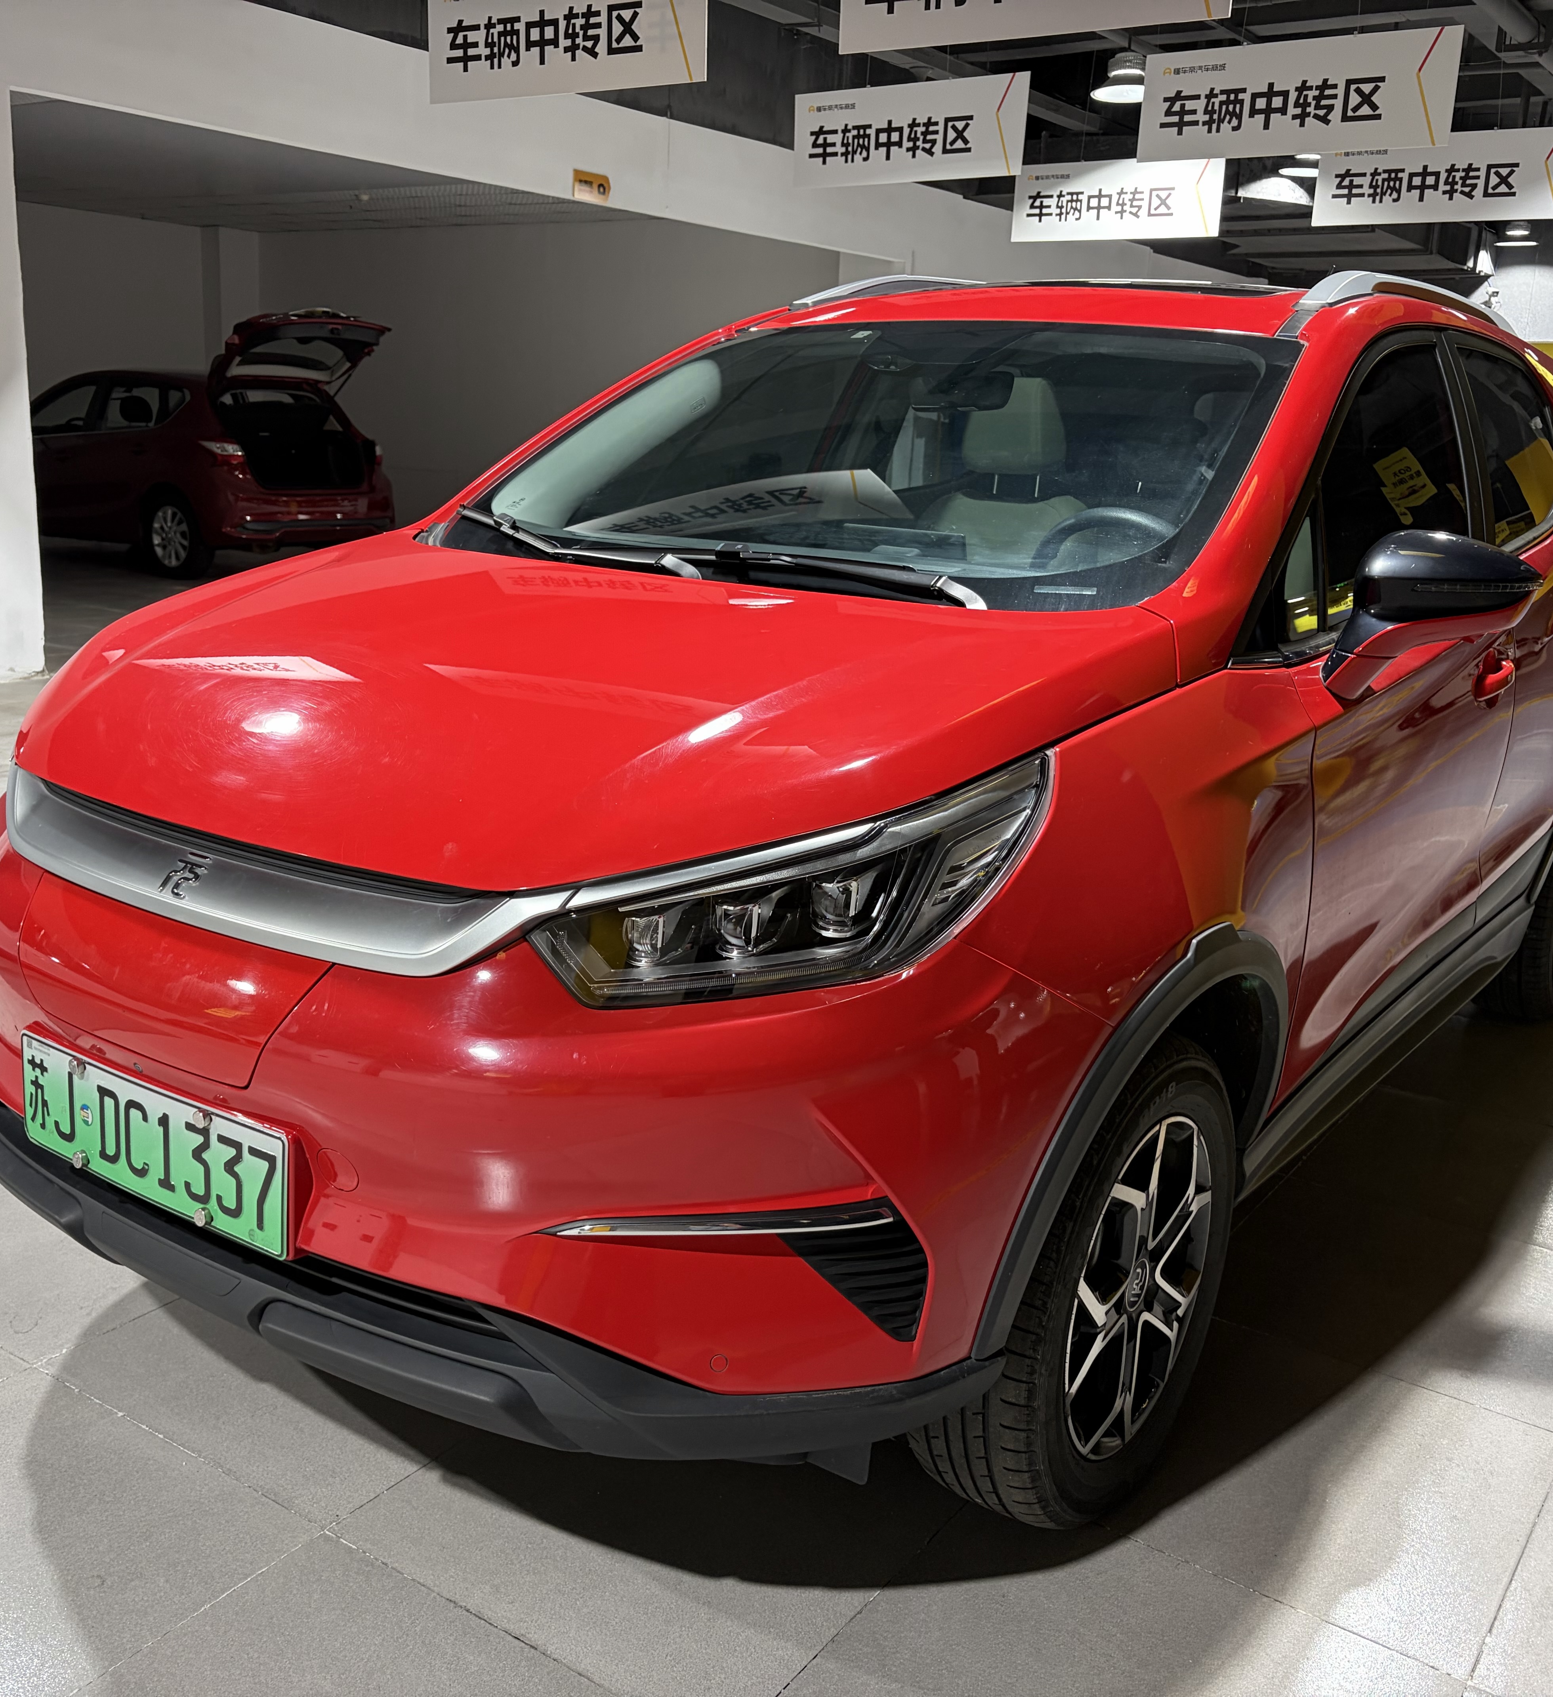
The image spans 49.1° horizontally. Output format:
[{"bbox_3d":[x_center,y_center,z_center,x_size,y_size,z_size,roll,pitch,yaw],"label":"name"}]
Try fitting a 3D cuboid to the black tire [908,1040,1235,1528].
[{"bbox_3d":[0.373,0.517,2.138,0.210,0.650,0.650,12,17,34],"label":"black tire"}]

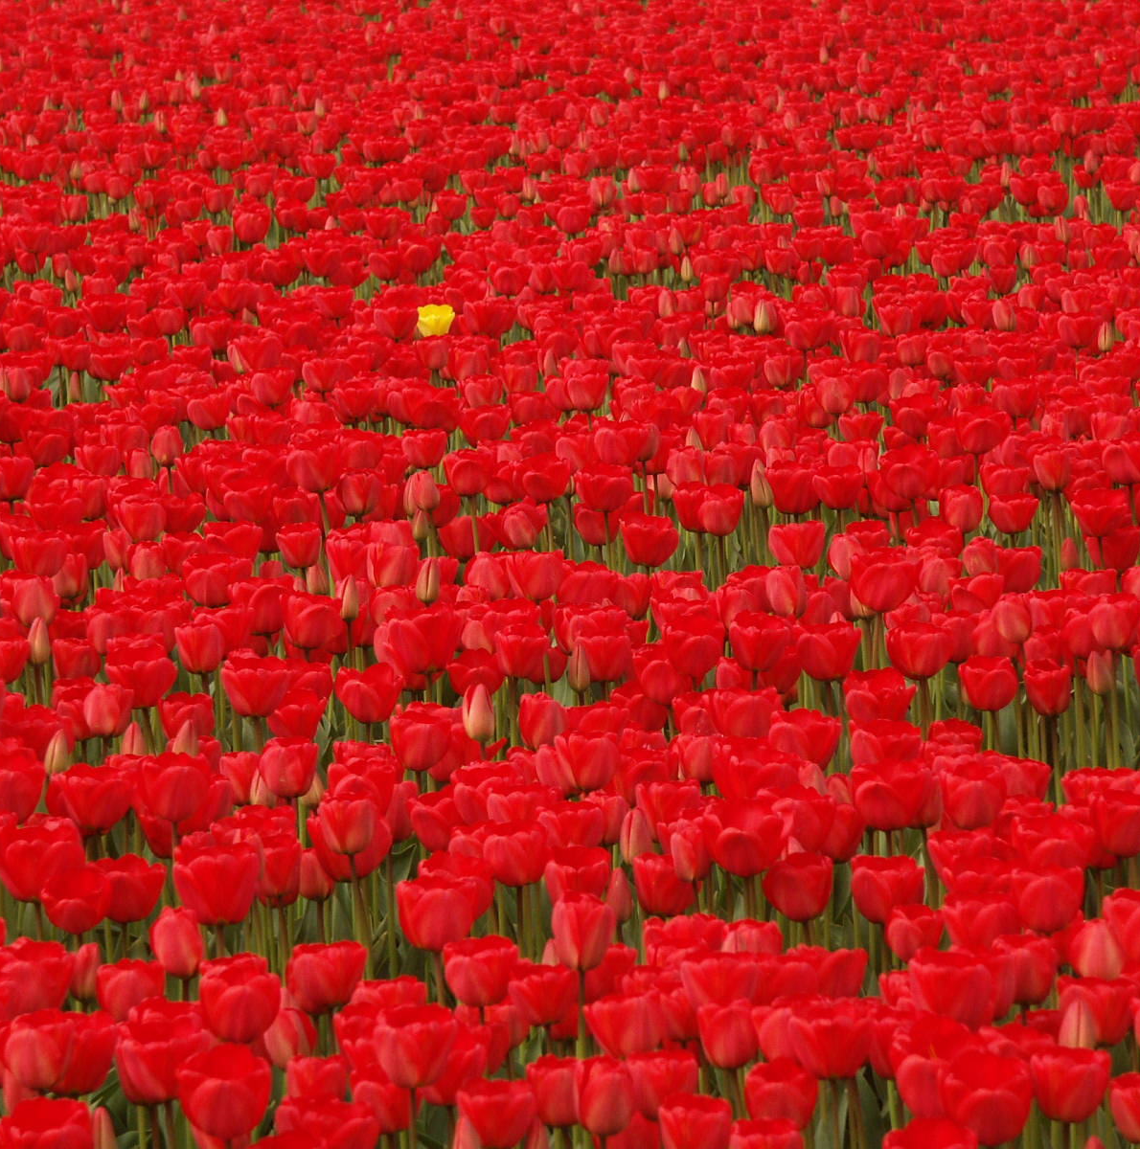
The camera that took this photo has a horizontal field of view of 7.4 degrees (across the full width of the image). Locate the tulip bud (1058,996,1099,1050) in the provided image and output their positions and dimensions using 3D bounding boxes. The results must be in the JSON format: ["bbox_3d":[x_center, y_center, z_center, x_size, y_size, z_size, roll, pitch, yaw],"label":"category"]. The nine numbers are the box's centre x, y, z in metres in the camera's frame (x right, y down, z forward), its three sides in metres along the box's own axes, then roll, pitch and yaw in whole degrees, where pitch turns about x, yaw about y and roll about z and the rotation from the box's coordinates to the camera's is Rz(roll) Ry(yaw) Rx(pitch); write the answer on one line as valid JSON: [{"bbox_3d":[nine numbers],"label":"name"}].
[{"bbox_3d":[0.434,0.390,7.521,0.034,0.052,0.034,0,6,0],"label":"tulip bud"}]

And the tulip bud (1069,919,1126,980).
[{"bbox_3d":[0.468,0.338,7.822,0.050,0.062,0.050,0,6,0],"label":"tulip bud"}]

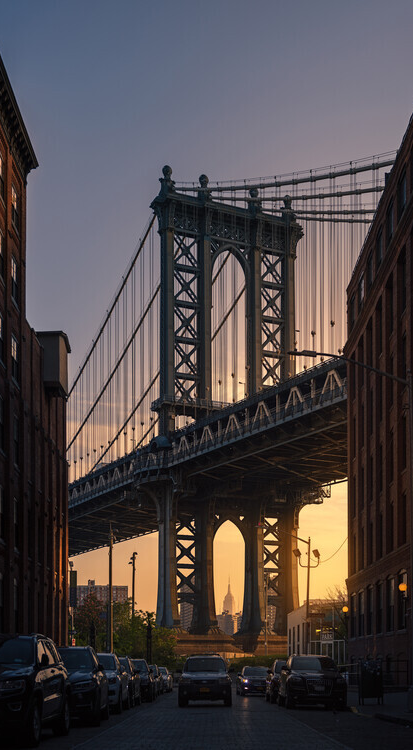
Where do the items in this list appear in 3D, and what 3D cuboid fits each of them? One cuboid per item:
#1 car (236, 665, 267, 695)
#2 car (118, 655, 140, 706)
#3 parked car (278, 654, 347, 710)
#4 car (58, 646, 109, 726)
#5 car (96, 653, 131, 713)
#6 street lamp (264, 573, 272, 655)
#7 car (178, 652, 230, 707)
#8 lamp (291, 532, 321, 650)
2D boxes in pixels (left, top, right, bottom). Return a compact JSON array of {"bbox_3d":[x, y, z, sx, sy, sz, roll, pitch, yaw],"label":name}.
[{"bbox_3d":[2.620,15.464,44.433,1.840,1.460,4.750,0,-19,-1],"label":"car"},{"bbox_3d":[-3.470,11.549,32.975,1.830,1.720,4.500,0,-19,1],"label":"car"},{"bbox_3d":[3.540,10.395,29.775,1.950,1.720,4.900,0,-19,1],"label":"parked car"},{"bbox_3d":[-3.450,7.803,22.036,1.920,1.790,4.800,0,-19,-1],"label":"car"},{"bbox_3d":[-3.490,9.783,27.881,1.900,1.760,4.750,0,-19,1],"label":"car"},{"bbox_3d":[5.230,21.484,74.457,0.700,9.110,0.400,0,-19,0],"label":"street lamp"},{"bbox_3d":[-0.030,10.955,31.480,1.800,1.750,4.430,0,-19,1],"label":"car"},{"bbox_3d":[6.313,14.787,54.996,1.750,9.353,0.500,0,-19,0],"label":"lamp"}]

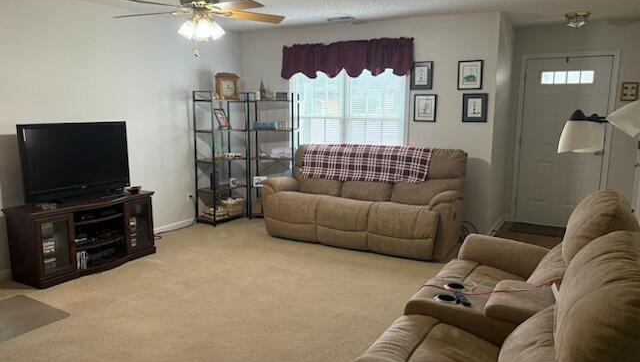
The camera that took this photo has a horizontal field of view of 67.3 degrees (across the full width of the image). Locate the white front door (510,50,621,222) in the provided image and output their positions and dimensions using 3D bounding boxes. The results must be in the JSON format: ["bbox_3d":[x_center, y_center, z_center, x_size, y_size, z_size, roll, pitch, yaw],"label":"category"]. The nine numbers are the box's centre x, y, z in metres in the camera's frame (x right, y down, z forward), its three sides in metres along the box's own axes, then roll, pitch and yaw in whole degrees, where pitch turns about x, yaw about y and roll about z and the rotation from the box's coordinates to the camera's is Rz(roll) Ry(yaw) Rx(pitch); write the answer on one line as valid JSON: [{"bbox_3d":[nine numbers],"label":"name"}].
[{"bbox_3d":[2.950,-0.479,5.836,1.000,2.085,0.120,5,10,28],"label":"white front door"}]

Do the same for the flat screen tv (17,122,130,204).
[{"bbox_3d":[-2.131,-0.172,4.274,0.160,0.660,1.000,5,10,29],"label":"flat screen tv"}]

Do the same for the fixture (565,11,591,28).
[{"bbox_3d":[2.775,-1.721,5.180,0.270,0.145,0.270,5,10,29],"label":"fixture"}]

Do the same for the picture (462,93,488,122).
[{"bbox_3d":[1.706,-0.798,5.288,0.267,0.313,0.025,5,10,28],"label":"picture"}]

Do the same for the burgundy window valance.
[{"bbox_3d":[0.302,-1.533,6.123,1.840,0.440,0.130,5,10,29],"label":"burgundy window valance"}]

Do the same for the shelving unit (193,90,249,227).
[{"bbox_3d":[-1.226,-0.290,6.034,0.315,1.615,0.600,6,11,33],"label":"shelving unit"}]

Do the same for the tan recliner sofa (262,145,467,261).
[{"bbox_3d":[0.452,0.138,5.309,2.090,1.005,0.970,5,10,28],"label":"tan recliner sofa"}]

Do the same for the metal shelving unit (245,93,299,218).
[{"bbox_3d":[-0.581,-0.306,6.163,0.600,1.615,0.315,2,9,11],"label":"metal shelving unit"}]

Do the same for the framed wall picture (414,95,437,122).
[{"bbox_3d":[1.262,-0.865,5.750,0.266,0.322,0.025,5,10,29],"label":"framed wall picture"}]

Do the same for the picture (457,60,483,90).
[{"bbox_3d":[1.651,-1.159,5.262,0.267,0.313,0.025,5,10,28],"label":"picture"}]

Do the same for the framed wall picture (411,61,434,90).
[{"bbox_3d":[1.213,-1.247,5.719,0.266,0.322,0.025,5,10,29],"label":"framed wall picture"}]

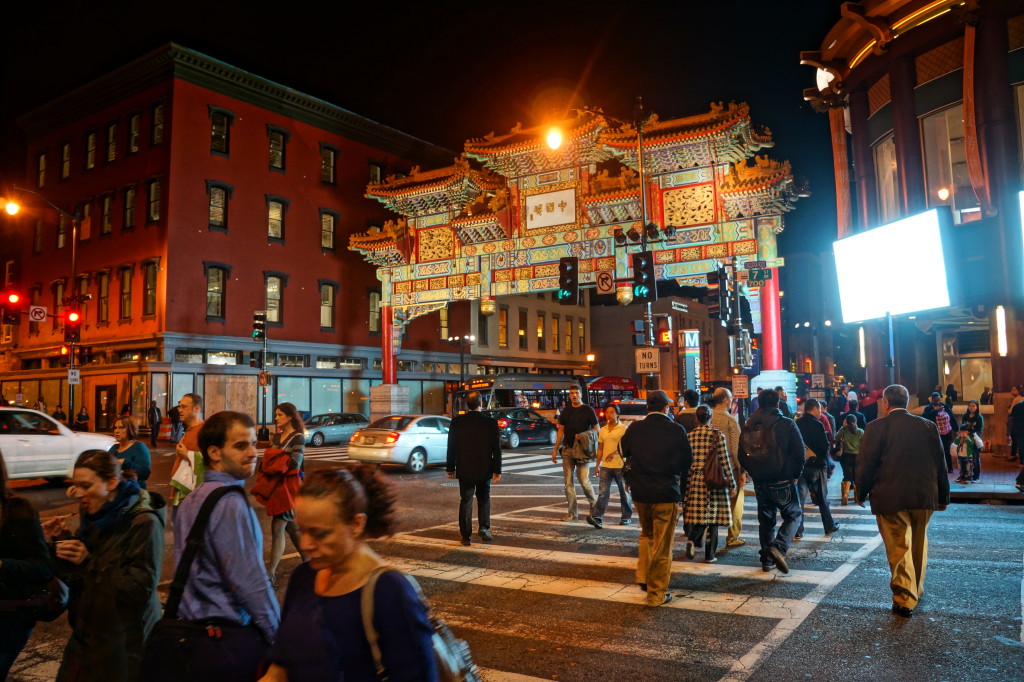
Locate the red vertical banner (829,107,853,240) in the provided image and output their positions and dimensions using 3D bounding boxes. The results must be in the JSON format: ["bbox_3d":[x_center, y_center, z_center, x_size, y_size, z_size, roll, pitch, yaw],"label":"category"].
[{"bbox_3d":[10.270,-5.143,24.000,0.500,4.300,0.450,-4,-6,34],"label":"red vertical banner"}]

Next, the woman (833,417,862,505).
[{"bbox_3d":[5.836,2.055,13.346,0.500,1.540,0.420,-3,-5,24],"label":"woman"}]

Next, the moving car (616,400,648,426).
[{"bbox_3d":[6.732,3.733,36.368,1.880,1.780,4.600,-4,-6,34],"label":"moving car"}]

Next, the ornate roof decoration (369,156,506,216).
[{"bbox_3d":[-3.807,-7.574,38.039,6.000,2.800,3.800,-4,-5,29],"label":"ornate roof decoration"}]

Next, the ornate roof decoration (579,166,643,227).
[{"bbox_3d":[4.638,-6.106,32.459,2.800,2.500,2.200,-3,-5,33],"label":"ornate roof decoration"}]

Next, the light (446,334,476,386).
[{"bbox_3d":[-2.782,2.355,42.894,1.800,5.750,0.500,-4,-6,34],"label":"light"}]

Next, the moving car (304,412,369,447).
[{"bbox_3d":[-7.726,3.552,31.682,1.780,1.440,4.750,-3,-5,26],"label":"moving car"}]

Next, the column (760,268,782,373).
[{"bbox_3d":[9.967,-0.803,29.739,0.740,3.940,0.740,-4,-5,29],"label":"column"}]

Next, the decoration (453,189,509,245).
[{"bbox_3d":[-1.250,-5.767,36.229,2.800,2.500,2.200,-3,-5,33],"label":"decoration"}]

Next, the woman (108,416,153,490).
[{"bbox_3d":[-3.763,1.553,7.537,0.380,1.617,0.480,3,-6,-40],"label":"woman"}]

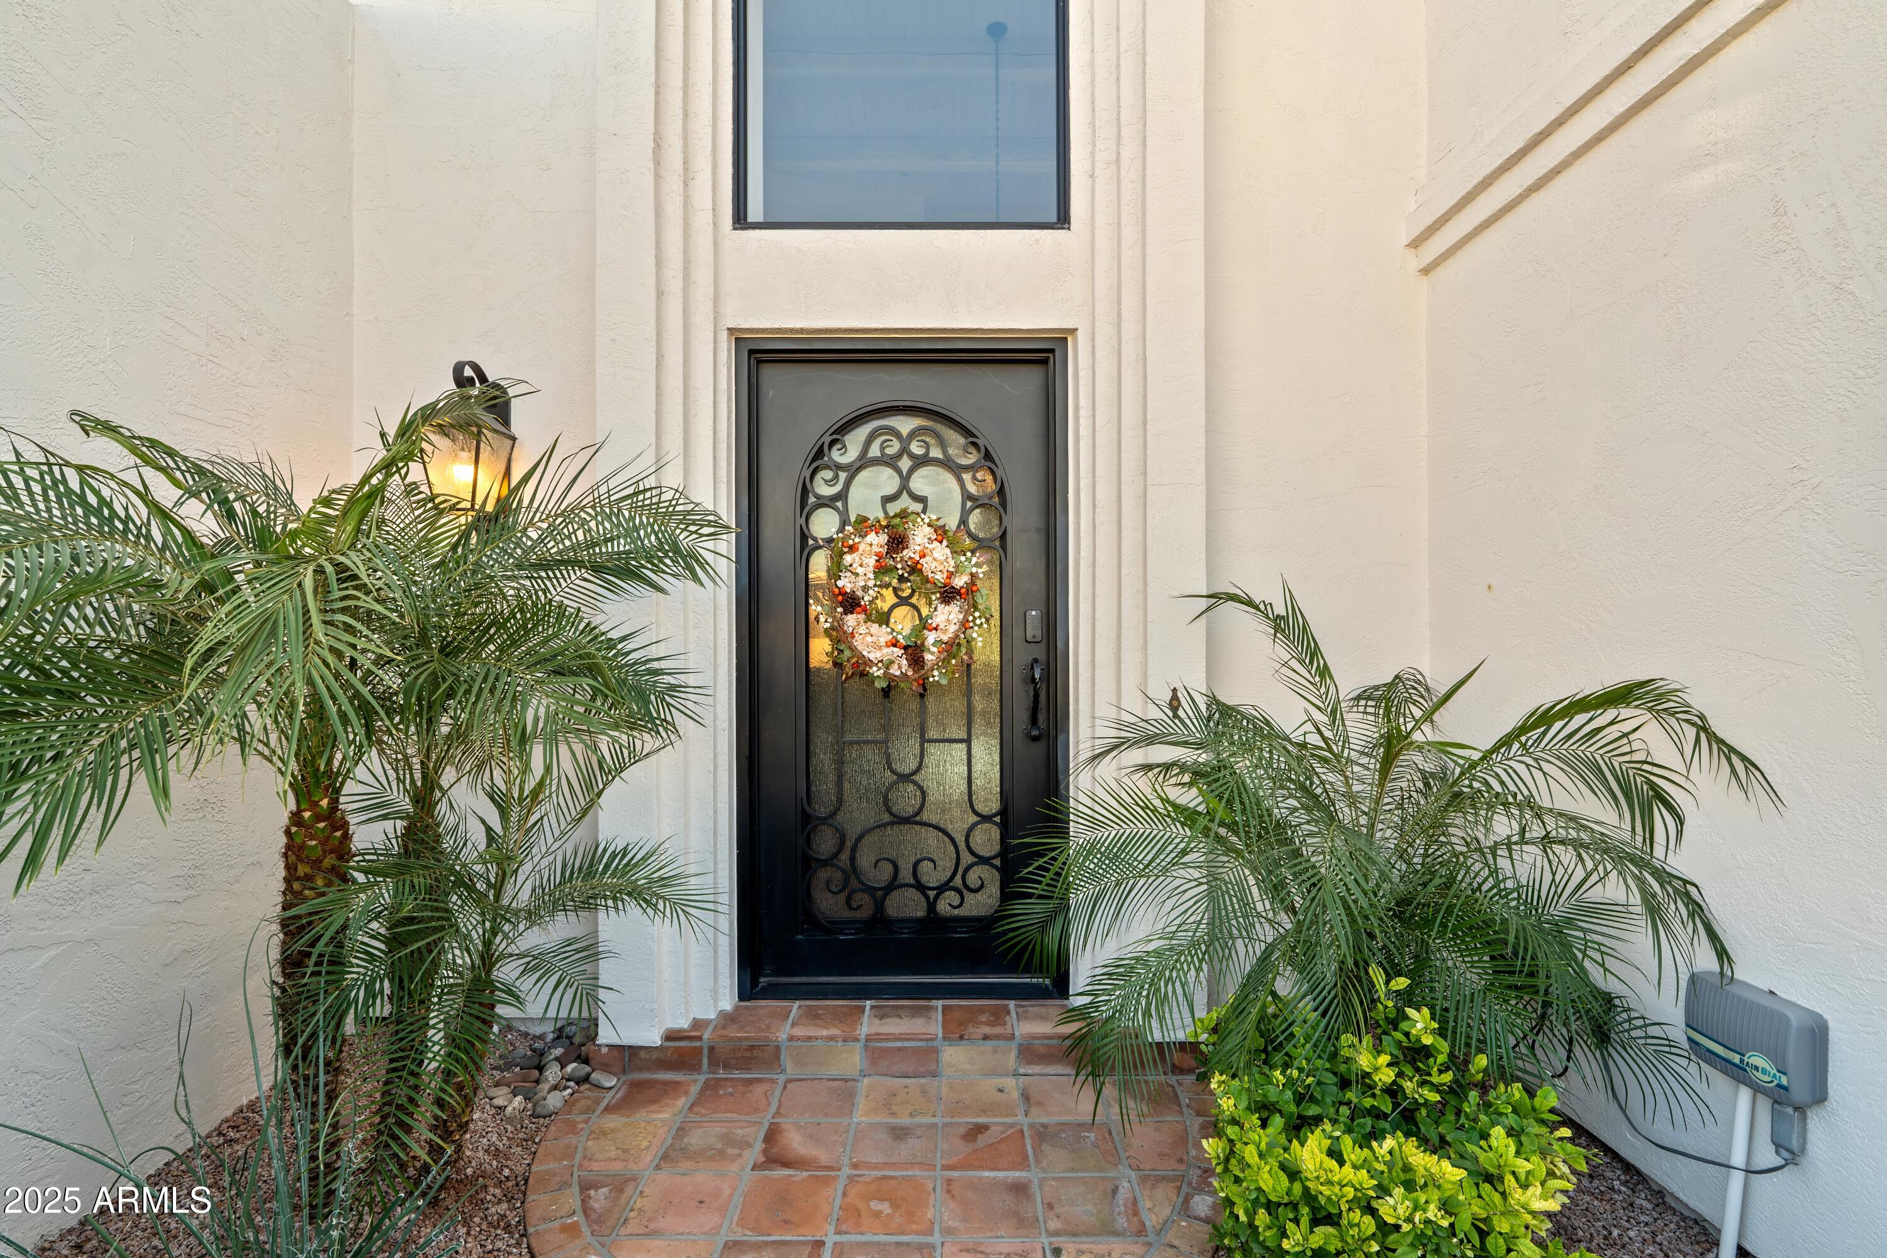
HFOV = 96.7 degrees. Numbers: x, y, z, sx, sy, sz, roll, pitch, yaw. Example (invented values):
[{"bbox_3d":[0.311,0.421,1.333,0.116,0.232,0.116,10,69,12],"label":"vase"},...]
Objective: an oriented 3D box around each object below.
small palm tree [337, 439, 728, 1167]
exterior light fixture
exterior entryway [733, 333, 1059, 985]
[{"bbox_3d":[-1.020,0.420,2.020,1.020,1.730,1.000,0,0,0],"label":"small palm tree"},{"bbox_3d":[-1.418,-0.558,2.530,0.180,0.480,0.260,0,0,0],"label":"exterior light fixture"},{"bbox_3d":[-0.128,0.127,2.690,1.035,2.070,0.150,0,0,0],"label":"exterior entryway"}]

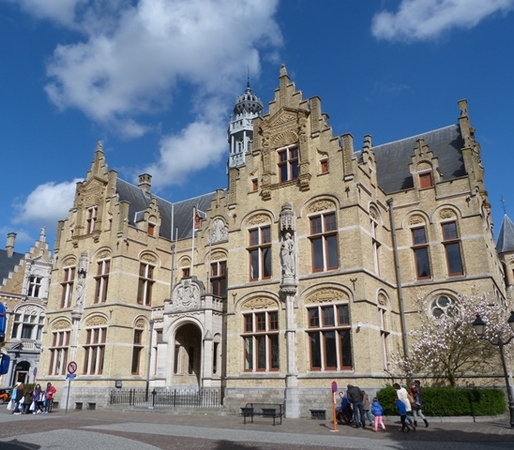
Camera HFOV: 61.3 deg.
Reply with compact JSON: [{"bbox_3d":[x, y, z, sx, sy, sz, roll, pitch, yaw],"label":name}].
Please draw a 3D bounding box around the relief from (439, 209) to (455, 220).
[{"bbox_3d":[10.965,-0.608,24.953,0.950,0.680,0.150,-13,-23,32],"label":"relief"}]

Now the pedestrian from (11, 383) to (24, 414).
[{"bbox_3d":[-13.097,9.520,23.809,0.450,1.620,0.550,-13,-23,32],"label":"pedestrian"}]

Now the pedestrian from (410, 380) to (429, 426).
[{"bbox_3d":[6.499,7.173,17.421,0.680,1.690,0.500,-16,-25,37],"label":"pedestrian"}]

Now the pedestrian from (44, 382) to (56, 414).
[{"bbox_3d":[-11.601,9.687,24.294,0.551,1.632,0.428,-15,-24,36],"label":"pedestrian"}]

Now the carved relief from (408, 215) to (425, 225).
[{"bbox_3d":[9.091,-0.250,24.680,1.050,0.700,0.200,-13,-23,32],"label":"carved relief"}]

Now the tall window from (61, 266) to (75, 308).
[{"bbox_3d":[-14.798,4.836,33.816,1.500,3.200,0.250,-13,-23,32],"label":"tall window"}]

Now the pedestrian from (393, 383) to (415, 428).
[{"bbox_3d":[5.422,6.680,15.993,0.765,1.612,0.612,-7,-21,19],"label":"pedestrian"}]

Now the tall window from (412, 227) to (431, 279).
[{"bbox_3d":[9.545,1.596,25.180,0.880,3.100,0.250,-13,-23,32],"label":"tall window"}]

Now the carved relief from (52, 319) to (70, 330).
[{"bbox_3d":[-14.977,7.676,33.294,2.400,0.850,0.200,-13,-23,32],"label":"carved relief"}]

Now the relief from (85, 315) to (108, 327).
[{"bbox_3d":[-11.271,6.755,30.450,2.300,0.780,0.150,-13,-23,32],"label":"relief"}]

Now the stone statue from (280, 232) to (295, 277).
[{"bbox_3d":[1.705,1.613,23.721,0.780,2.500,0.600,-13,-23,32],"label":"stone statue"}]

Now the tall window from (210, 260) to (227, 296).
[{"bbox_3d":[-2.861,4.160,31.870,1.600,3.100,0.250,-13,-23,32],"label":"tall window"}]

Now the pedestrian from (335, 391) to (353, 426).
[{"bbox_3d":[3.647,7.596,18.071,0.780,1.320,0.570,-17,-26,39],"label":"pedestrian"}]

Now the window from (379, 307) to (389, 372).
[{"bbox_3d":[6.255,5.608,21.317,0.255,2.958,1.244,-13,-23,31],"label":"window"}]

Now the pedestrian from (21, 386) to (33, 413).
[{"bbox_3d":[-12.766,9.739,24.197,0.530,1.479,0.408,0,-20,0],"label":"pedestrian"}]

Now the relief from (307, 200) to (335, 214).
[{"bbox_3d":[3.588,-1.055,23.973,1.650,0.760,0.150,-13,-23,32],"label":"relief"}]

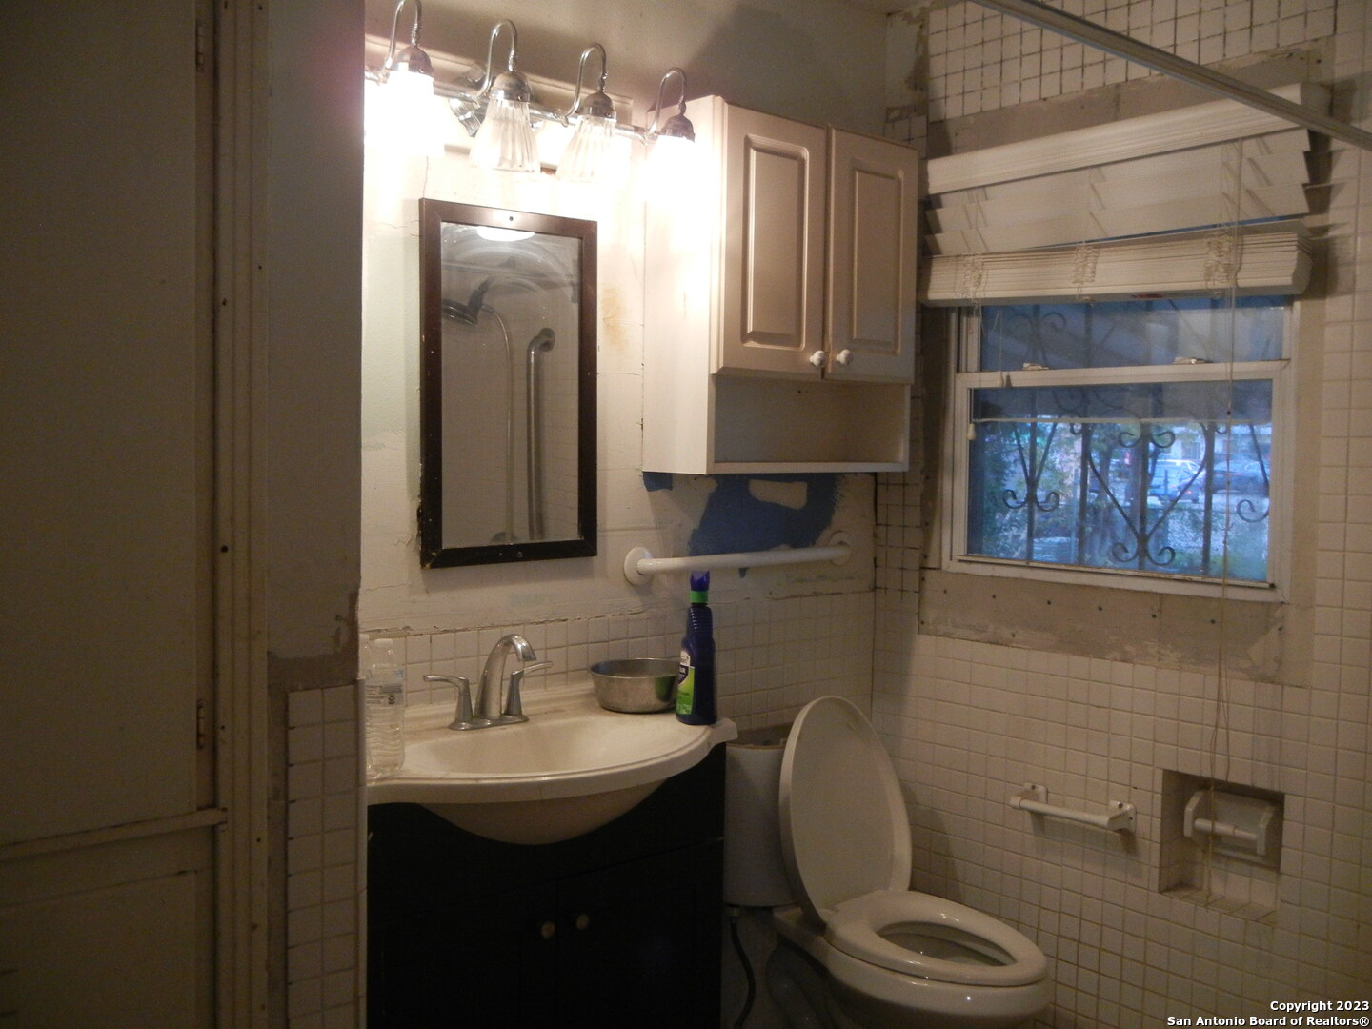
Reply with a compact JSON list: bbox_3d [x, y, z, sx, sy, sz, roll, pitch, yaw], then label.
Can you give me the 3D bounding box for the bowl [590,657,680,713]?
[{"bbox_3d":[-0.081,0.319,2.494,0.174,0.072,0.174,1,3,0],"label":"bowl"}]

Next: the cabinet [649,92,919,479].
[{"bbox_3d":[0.212,-0.444,2.824,0.600,0.706,0.214,-2,4,-42],"label":"cabinet"}]

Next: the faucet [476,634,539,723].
[{"bbox_3d":[-0.304,0.283,2.301,0.042,0.157,0.155,-2,4,-42],"label":"faucet"}]

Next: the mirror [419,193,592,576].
[{"bbox_3d":[-0.319,-0.234,2.487,0.378,0.642,0.027,-2,4,-42],"label":"mirror"}]

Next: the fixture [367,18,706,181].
[{"bbox_3d":[-0.261,-0.712,2.370,0.690,0.266,0.225,-2,4,-42],"label":"fixture"}]

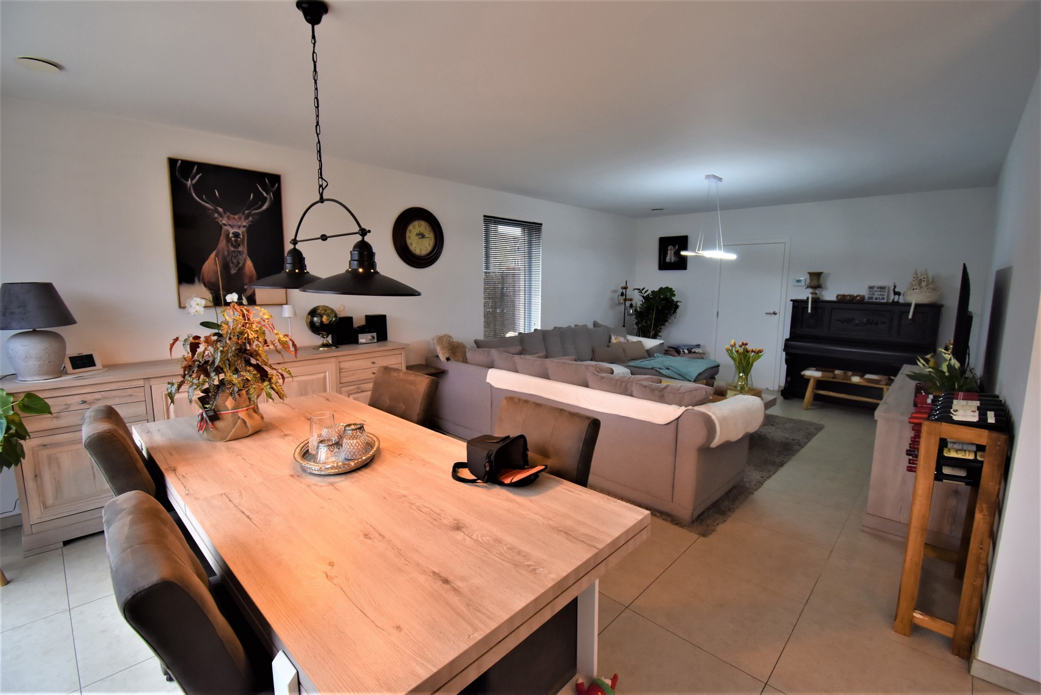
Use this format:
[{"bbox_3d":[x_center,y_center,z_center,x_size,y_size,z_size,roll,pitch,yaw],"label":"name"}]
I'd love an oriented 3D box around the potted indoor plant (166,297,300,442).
[{"bbox_3d":[-1.344,0.122,2.147,0.500,0.620,0.500,0,9,-2],"label":"potted indoor plant"}]

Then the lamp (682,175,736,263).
[{"bbox_3d":[1.965,-1.337,4.461,0.260,0.800,1.000,9,12,44],"label":"lamp"}]

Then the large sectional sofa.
[{"bbox_3d":[1.244,0.405,4.774,3.050,0.870,3.250,8,12,43],"label":"large sectional sofa"}]

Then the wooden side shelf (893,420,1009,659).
[{"bbox_3d":[1.967,0.751,2.002,0.235,0.945,0.720,9,12,44],"label":"wooden side shelf"}]

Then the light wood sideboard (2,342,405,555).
[{"bbox_3d":[-2.006,0.532,3.288,0.480,0.937,2.350,9,12,44],"label":"light wood sideboard"}]

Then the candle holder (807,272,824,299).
[{"bbox_3d":[3.820,-0.777,5.637,0.220,0.360,0.220,8,12,43],"label":"candle holder"}]

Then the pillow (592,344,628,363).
[{"bbox_3d":[1.226,0.096,6.000,0.480,0.280,0.150,1,-10,1],"label":"pillow"}]

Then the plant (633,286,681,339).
[{"bbox_3d":[2.208,-0.249,7.116,0.720,1.430,0.720,9,12,44],"label":"plant"}]

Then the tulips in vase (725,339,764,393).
[{"bbox_3d":[2.334,0.207,4.540,0.340,0.510,0.340,0,9,-2],"label":"tulips in vase"}]

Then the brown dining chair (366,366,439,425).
[{"bbox_3d":[-0.926,0.644,2.738,0.490,0.960,0.610,7,11,39],"label":"brown dining chair"}]

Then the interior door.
[{"bbox_3d":[3.412,-0.478,6.508,0.865,2.090,0.060,9,12,44],"label":"interior door"}]

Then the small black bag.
[{"bbox_3d":[-0.082,0.435,1.736,0.330,0.145,0.250,8,12,43],"label":"small black bag"}]

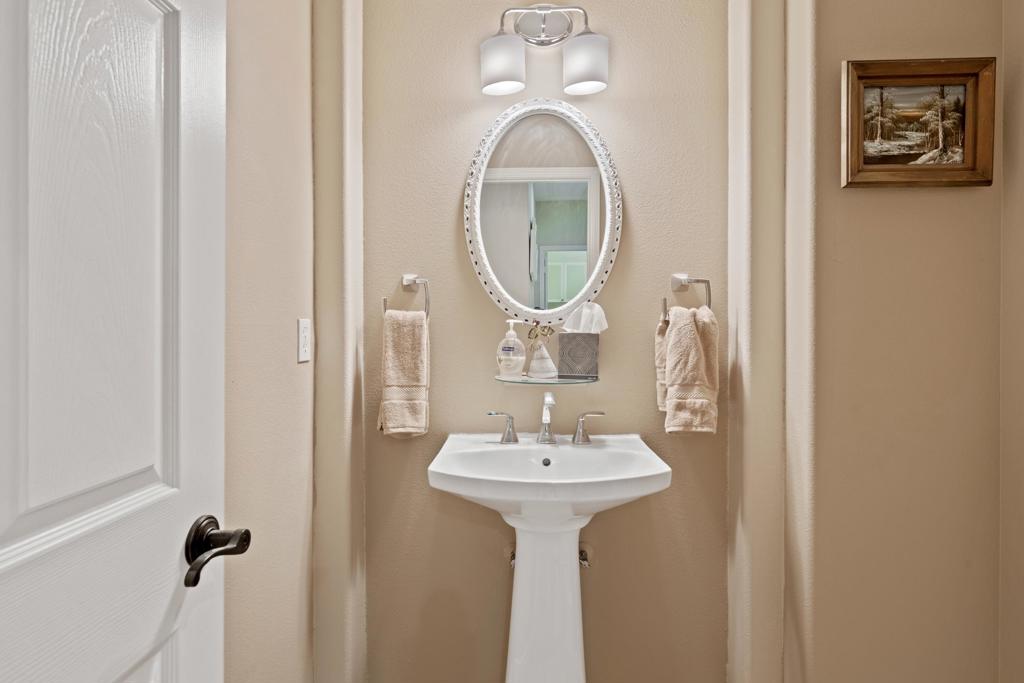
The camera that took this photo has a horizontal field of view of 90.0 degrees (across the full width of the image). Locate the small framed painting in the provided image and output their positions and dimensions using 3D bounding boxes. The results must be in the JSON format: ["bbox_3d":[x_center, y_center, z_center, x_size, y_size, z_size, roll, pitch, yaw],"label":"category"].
[{"bbox_3d":[0.985,-0.529,1.247,0.346,0.288,0.036,-1,3,2],"label":"small framed painting"}]

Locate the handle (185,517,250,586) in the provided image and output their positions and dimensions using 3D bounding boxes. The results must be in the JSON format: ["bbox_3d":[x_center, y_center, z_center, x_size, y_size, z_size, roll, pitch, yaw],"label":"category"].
[{"bbox_3d":[-0.405,0.282,0.690,0.070,0.070,0.138,0,0,2],"label":"handle"}]

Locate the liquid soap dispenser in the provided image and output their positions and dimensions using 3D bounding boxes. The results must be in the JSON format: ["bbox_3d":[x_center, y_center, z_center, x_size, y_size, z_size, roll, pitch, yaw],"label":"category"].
[{"bbox_3d":[-0.001,0.020,1.490,0.084,0.165,0.050,0,0,9],"label":"liquid soap dispenser"}]

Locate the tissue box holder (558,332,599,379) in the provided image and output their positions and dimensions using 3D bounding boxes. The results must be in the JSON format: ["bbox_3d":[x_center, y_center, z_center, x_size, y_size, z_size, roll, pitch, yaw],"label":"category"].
[{"bbox_3d":[0.192,0.042,1.503,0.113,0.132,0.112,0,0,3],"label":"tissue box holder"}]

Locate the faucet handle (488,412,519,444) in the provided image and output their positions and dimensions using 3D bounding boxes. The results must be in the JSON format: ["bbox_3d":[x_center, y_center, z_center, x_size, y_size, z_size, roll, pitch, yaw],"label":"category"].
[{"bbox_3d":[-0.025,0.242,1.444,0.089,0.084,0.050,0,0,2],"label":"faucet handle"}]

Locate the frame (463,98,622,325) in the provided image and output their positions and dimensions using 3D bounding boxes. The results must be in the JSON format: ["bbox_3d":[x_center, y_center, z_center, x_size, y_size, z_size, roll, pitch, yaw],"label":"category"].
[{"bbox_3d":[0.095,-0.390,1.545,0.474,0.682,0.035,0,0,0],"label":"frame"}]

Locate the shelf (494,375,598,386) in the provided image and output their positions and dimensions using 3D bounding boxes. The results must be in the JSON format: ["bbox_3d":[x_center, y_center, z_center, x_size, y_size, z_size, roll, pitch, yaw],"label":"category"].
[{"bbox_3d":[0.103,0.113,1.502,0.312,0.008,0.130,0,0,3],"label":"shelf"}]

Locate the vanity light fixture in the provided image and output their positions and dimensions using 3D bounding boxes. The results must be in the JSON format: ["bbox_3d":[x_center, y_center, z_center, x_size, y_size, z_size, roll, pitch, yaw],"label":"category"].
[{"bbox_3d":[0.093,-0.864,1.482,0.360,0.275,0.167,0,0,0],"label":"vanity light fixture"}]

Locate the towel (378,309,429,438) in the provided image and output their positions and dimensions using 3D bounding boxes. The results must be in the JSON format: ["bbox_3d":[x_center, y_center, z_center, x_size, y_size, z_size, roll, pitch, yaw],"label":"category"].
[{"bbox_3d":[-0.328,0.096,1.528,0.150,0.382,0.080,0,0,3],"label":"towel"}]

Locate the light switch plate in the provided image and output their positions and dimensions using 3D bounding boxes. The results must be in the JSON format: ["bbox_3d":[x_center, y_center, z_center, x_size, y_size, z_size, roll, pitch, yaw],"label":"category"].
[{"bbox_3d":[-0.560,-0.001,1.383,0.008,0.115,0.071,0,0,3],"label":"light switch plate"}]

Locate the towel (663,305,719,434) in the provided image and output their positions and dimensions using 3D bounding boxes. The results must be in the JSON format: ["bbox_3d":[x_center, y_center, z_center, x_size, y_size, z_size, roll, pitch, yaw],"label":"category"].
[{"bbox_3d":[0.511,0.081,1.492,0.162,0.364,0.090,0,0,0],"label":"towel"}]

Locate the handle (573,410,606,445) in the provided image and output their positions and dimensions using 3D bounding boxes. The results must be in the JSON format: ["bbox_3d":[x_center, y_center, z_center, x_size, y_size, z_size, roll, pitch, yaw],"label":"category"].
[{"bbox_3d":[0.222,0.246,1.470,0.092,0.090,0.053,0,0,3],"label":"handle"}]

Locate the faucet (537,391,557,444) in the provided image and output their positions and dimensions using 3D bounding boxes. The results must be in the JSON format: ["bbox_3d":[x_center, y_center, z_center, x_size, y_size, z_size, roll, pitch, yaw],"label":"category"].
[{"bbox_3d":[0.099,0.217,1.425,0.055,0.150,0.145,0,0,3],"label":"faucet"}]

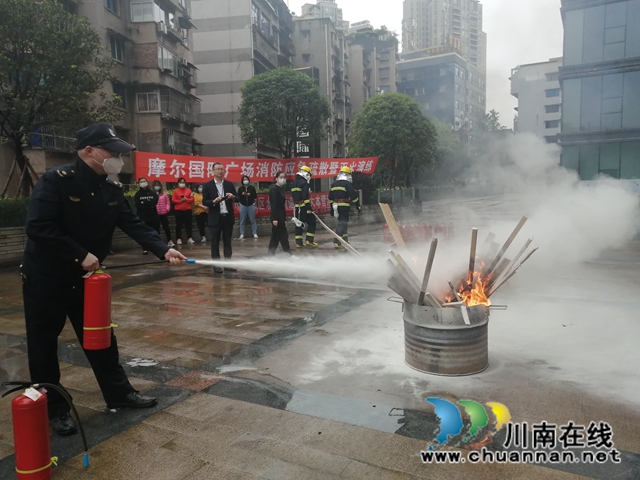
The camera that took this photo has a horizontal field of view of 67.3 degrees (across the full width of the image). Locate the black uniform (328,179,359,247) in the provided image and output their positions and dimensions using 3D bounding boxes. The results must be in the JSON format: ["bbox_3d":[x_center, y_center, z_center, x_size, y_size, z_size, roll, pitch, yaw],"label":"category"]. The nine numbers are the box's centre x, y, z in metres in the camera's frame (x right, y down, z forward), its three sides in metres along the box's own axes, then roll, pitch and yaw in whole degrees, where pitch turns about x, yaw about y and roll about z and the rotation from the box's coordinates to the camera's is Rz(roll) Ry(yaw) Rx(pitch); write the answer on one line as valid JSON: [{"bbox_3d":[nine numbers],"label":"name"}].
[{"bbox_3d":[0.490,-0.609,10.250,0.620,1.390,0.440,2,7,30],"label":"black uniform"}]

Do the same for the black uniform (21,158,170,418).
[{"bbox_3d":[-1.260,0.262,2.788,0.660,1.450,0.580,1,7,27],"label":"black uniform"}]

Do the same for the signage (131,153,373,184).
[{"bbox_3d":[-1.058,-2.303,15.100,0.150,0.750,10.050,3,8,40],"label":"signage"}]

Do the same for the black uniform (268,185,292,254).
[{"bbox_3d":[-0.806,-0.421,9.450,0.430,1.370,0.450,1,7,25],"label":"black uniform"}]

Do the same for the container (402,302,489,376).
[{"bbox_3d":[0.913,0.653,3.494,0.595,0.467,0.595,-2,6,0],"label":"container"}]

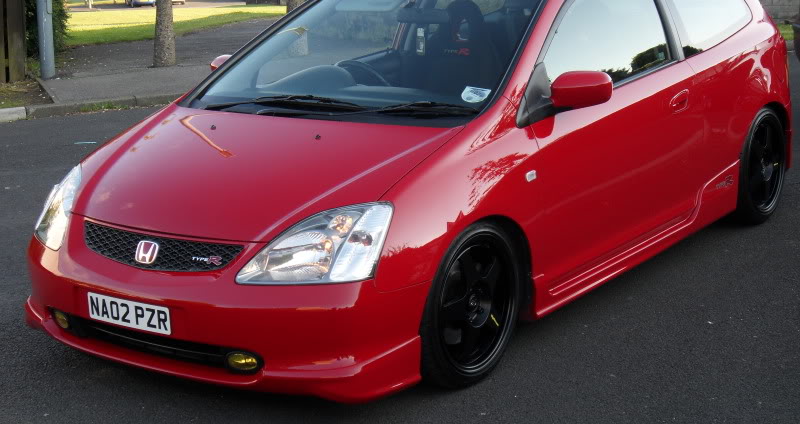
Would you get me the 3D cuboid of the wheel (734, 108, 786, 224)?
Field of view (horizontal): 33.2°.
[{"bbox_3d":[1.730,-0.255,6.689,0.210,0.616,0.616,7,17,36],"label":"wheel"}]

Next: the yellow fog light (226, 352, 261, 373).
[{"bbox_3d":[-0.477,0.462,4.179,0.125,0.068,0.060,7,16,35],"label":"yellow fog light"}]

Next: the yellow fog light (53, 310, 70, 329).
[{"bbox_3d":[-1.207,0.387,4.816,0.110,0.063,0.055,9,18,42],"label":"yellow fog light"}]

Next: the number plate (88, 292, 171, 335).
[{"bbox_3d":[-0.876,0.327,4.325,0.380,0.090,0.015,7,16,35],"label":"number plate"}]

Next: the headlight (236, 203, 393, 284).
[{"bbox_3d":[-0.248,0.105,4.148,0.370,0.225,0.390,5,15,29],"label":"headlight"}]

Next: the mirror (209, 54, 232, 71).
[{"bbox_3d":[-0.768,-0.635,6.013,0.240,0.150,0.140,7,17,36],"label":"mirror"}]

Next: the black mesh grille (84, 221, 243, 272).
[{"bbox_3d":[-0.804,0.127,4.393,0.740,0.125,0.090,7,16,35],"label":"black mesh grille"}]

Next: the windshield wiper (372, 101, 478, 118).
[{"bbox_3d":[0.085,-0.351,4.650,0.410,0.055,0.060,3,14,21],"label":"windshield wiper"}]

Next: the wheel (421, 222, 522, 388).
[{"bbox_3d":[0.190,0.299,4.557,0.210,0.615,0.615,7,16,35],"label":"wheel"}]

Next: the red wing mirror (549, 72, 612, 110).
[{"bbox_3d":[0.663,-0.443,4.839,0.225,0.130,0.110,7,16,35],"label":"red wing mirror"}]

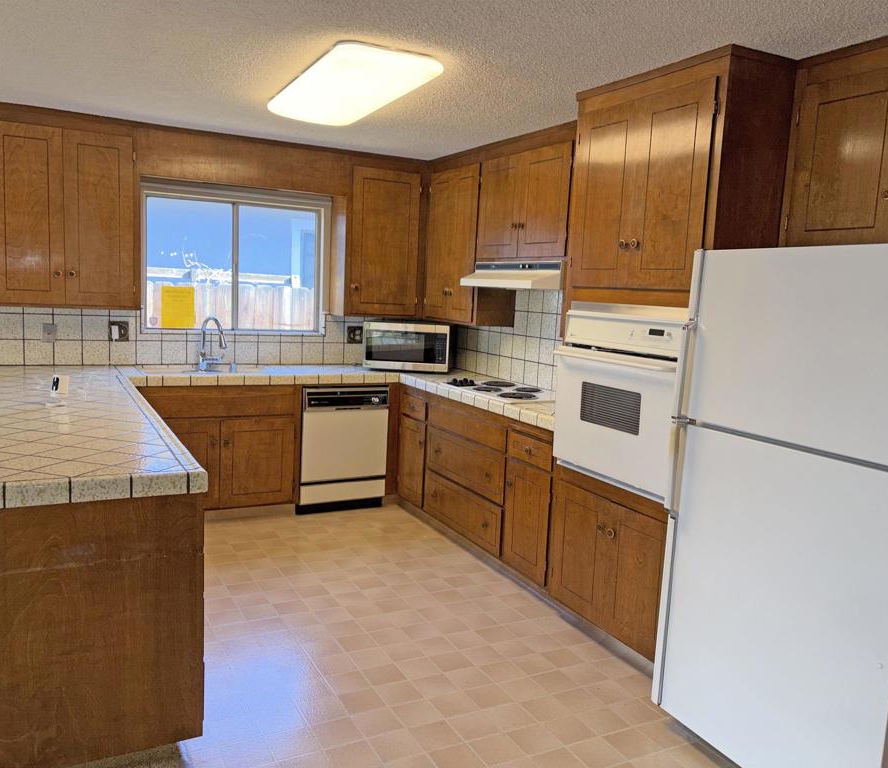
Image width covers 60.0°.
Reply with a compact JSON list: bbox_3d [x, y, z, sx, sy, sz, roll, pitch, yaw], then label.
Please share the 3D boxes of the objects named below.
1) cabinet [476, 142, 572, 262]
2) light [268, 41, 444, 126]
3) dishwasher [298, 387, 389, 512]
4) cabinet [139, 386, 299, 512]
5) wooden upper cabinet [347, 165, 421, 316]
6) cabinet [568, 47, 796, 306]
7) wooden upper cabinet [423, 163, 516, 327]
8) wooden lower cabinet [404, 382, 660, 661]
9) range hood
[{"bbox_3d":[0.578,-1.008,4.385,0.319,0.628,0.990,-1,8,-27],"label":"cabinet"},{"bbox_3d":[-0.455,-1.281,3.403,0.434,0.085,1.232,-1,8,-27],"label":"light"},{"bbox_3d":[-0.773,0.397,5.304,0.602,0.851,0.596,-1,8,-27],"label":"dishwasher"},{"bbox_3d":[-1.500,0.395,4.957,0.980,0.840,0.607,-1,8,-27],"label":"cabinet"},{"bbox_3d":[-0.459,-0.989,5.446,0.590,1.020,0.319,-1,8,-27],"label":"wooden upper cabinet"},{"bbox_3d":[1.024,-0.769,3.203,0.597,0.904,0.874,-1,8,-27],"label":"cabinet"},{"bbox_3d":[0.179,-0.926,5.175,0.319,1.020,0.759,-1,8,-27],"label":"wooden upper cabinet"},{"bbox_3d":[0.546,0.592,4.187,0.597,0.850,2.658,-1,8,-27],"label":"wooden lower cabinet"},{"bbox_3d":[0.488,-0.619,4.401,0.476,0.154,0.838,-1,8,-27],"label":"range hood"}]

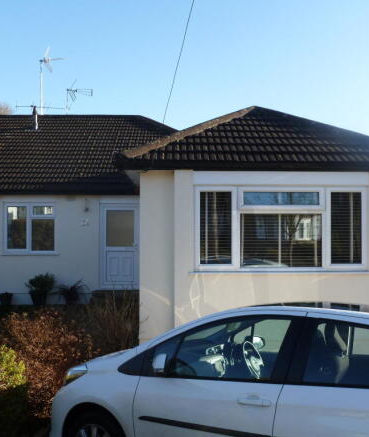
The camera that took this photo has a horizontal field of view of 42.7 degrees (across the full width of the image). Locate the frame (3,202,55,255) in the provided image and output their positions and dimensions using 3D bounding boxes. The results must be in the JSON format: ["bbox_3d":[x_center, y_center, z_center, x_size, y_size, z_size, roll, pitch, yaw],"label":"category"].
[{"bbox_3d":[-3.595,0.239,10.950,1.210,1.200,0.100,0,-1,0],"label":"frame"}]

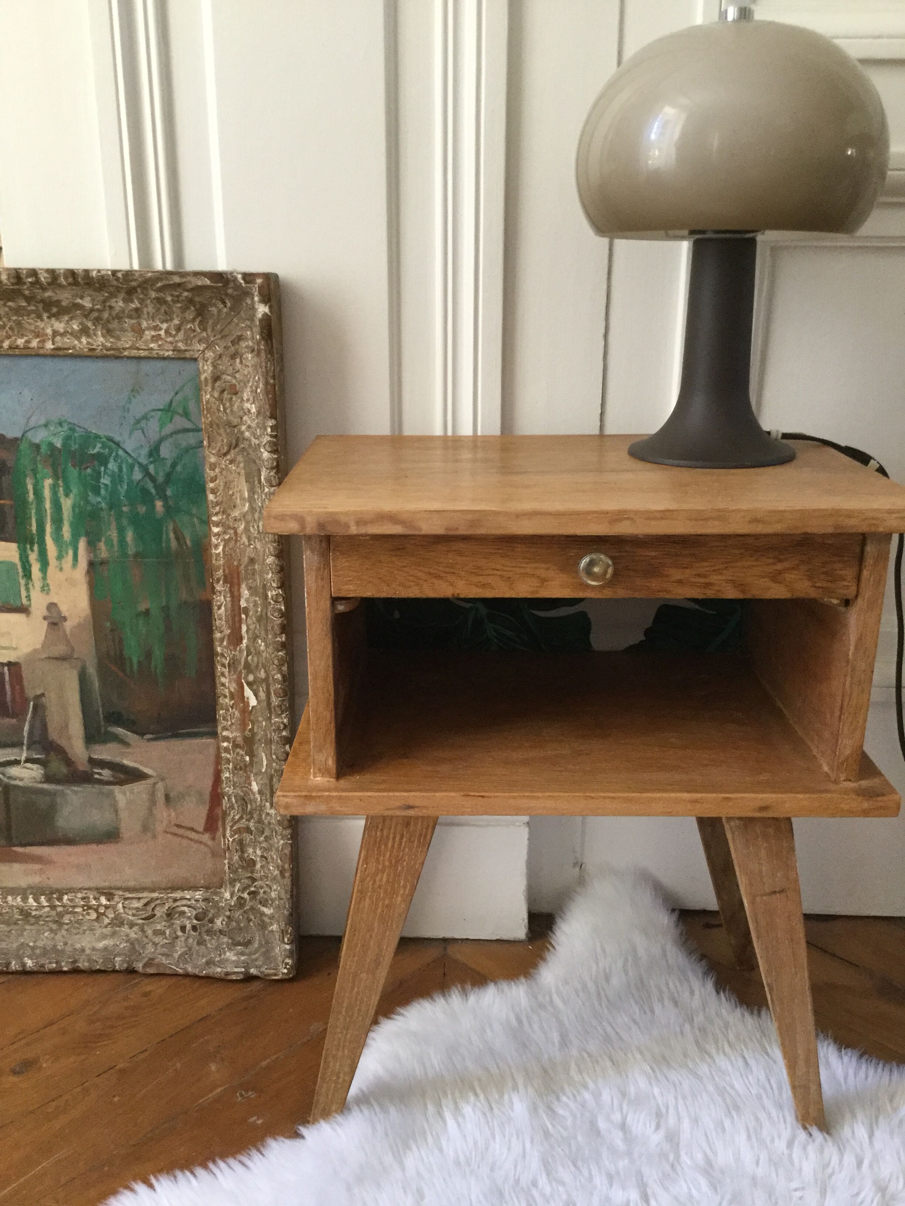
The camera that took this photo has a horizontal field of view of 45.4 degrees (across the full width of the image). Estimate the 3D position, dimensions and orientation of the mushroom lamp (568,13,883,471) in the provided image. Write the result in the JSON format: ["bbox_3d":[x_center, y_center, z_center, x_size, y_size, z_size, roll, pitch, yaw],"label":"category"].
[{"bbox_3d":[0.223,-0.297,0.894,0.242,0.345,0.242,0,18,0],"label":"mushroom lamp"}]

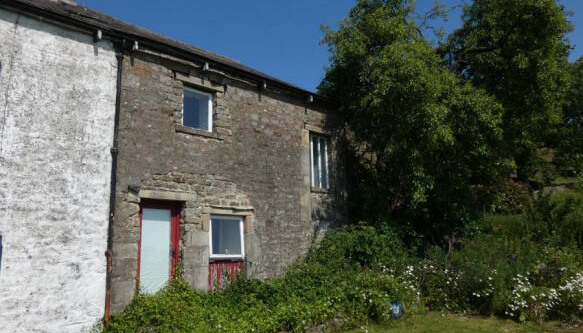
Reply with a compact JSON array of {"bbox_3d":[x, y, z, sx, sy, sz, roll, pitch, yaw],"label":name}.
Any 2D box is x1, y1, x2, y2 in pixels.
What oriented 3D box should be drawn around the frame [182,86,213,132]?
[{"bbox_3d":[-1.984,-1.179,9.901,0.824,0.904,0.080,9,-15,-44],"label":"frame"}]

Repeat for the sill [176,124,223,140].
[{"bbox_3d":[-1.894,-0.686,9.740,1.096,0.160,0.190,9,-15,-44],"label":"sill"}]

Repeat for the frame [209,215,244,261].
[{"bbox_3d":[-1.319,1.479,9.814,0.888,0.912,0.140,9,-15,-44],"label":"frame"}]

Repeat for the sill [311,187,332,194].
[{"bbox_3d":[0.777,0.617,12.135,0.880,0.160,0.190,9,-15,-44],"label":"sill"}]

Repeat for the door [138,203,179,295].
[{"bbox_3d":[-2.485,1.635,8.846,0.912,2.000,0.100,9,-15,-44],"label":"door"}]

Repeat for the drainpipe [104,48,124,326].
[{"bbox_3d":[-3.077,0.244,8.201,0.096,4.912,0.100,9,-15,-44],"label":"drainpipe"}]

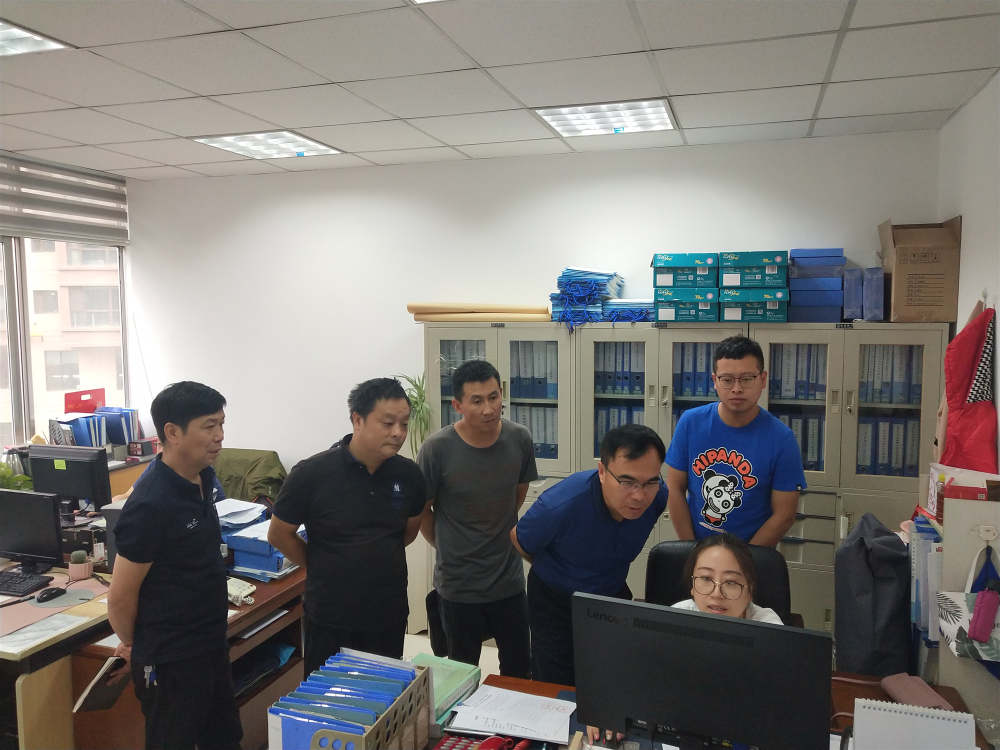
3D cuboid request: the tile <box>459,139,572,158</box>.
[{"bbox_3d":[0.069,-1.180,4.483,0.590,0.020,0.385,1,3,19],"label":"tile"}]

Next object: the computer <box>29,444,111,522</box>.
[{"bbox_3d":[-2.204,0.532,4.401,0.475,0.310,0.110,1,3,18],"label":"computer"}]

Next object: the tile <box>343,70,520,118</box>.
[{"bbox_3d":[-0.257,-1.126,3.471,0.590,0.020,0.590,1,3,19],"label":"tile"}]

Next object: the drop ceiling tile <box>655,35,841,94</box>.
[{"bbox_3d":[0.872,-1.105,3.092,0.590,0.020,0.590,1,3,19],"label":"drop ceiling tile"}]

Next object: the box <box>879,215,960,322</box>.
[{"bbox_3d":[1.925,-0.478,4.021,0.320,0.460,0.330,1,3,18],"label":"box"}]

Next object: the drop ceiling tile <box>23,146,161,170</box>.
[{"bbox_3d":[-2.275,-1.224,4.862,0.500,0.020,0.618,1,3,18],"label":"drop ceiling tile"}]

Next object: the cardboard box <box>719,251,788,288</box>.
[{"bbox_3d":[1.251,-0.512,4.264,0.315,0.171,0.250,1,4,18],"label":"cardboard box"}]

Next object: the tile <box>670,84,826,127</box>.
[{"bbox_3d":[1.073,-1.169,3.774,0.600,0.020,0.618,1,3,18],"label":"tile"}]

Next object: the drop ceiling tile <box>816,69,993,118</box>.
[{"bbox_3d":[1.659,-1.177,3.642,0.603,0.018,0.635,1,4,18],"label":"drop ceiling tile"}]

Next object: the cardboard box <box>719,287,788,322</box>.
[{"bbox_3d":[1.253,-0.342,4.274,0.320,0.166,0.250,1,4,18],"label":"cardboard box"}]

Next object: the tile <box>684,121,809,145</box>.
[{"bbox_3d":[1.173,-1.160,4.118,0.590,0.020,0.385,1,3,19],"label":"tile"}]

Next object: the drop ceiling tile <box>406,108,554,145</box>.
[{"bbox_3d":[-0.069,-1.201,4.203,0.605,0.018,0.630,1,4,18],"label":"drop ceiling tile"}]

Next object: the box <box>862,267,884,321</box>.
[{"bbox_3d":[1.745,-0.370,4.065,0.088,0.235,0.290,1,3,18],"label":"box"}]

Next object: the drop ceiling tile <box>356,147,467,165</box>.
[{"bbox_3d":[-0.493,-1.239,4.872,0.597,0.018,0.390,1,4,18],"label":"drop ceiling tile"}]

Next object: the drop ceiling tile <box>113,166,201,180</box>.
[{"bbox_3d":[-2.068,-1.225,5.243,0.500,0.020,0.385,1,3,19],"label":"drop ceiling tile"}]

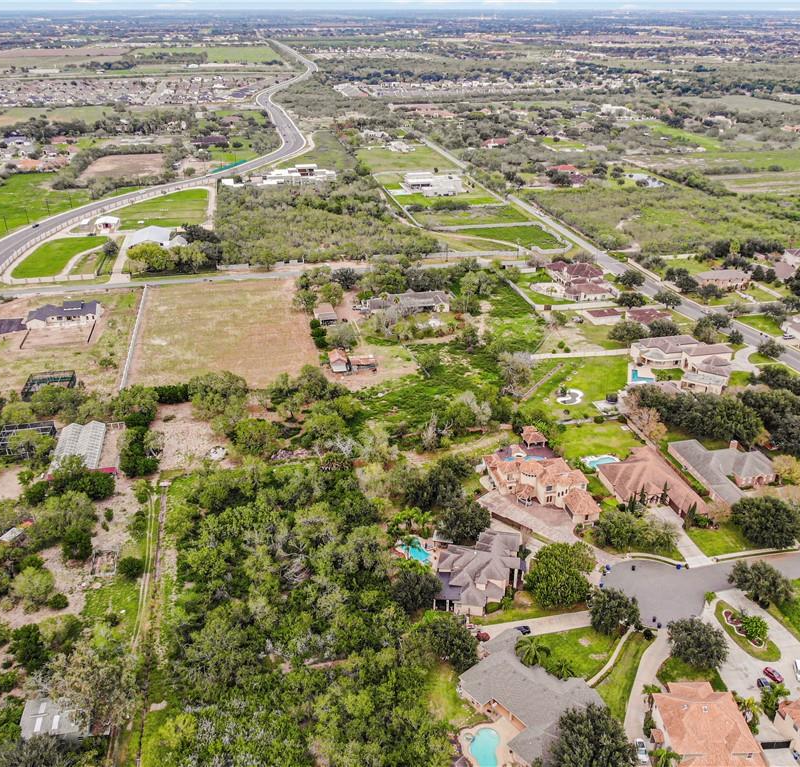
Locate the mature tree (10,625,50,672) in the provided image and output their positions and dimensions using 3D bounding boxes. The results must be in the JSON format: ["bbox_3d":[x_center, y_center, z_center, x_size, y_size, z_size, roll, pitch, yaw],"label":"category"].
[{"bbox_3d":[-73.714,54.084,144.380,7.000,8.500,7.000,0,28,0],"label":"mature tree"}]

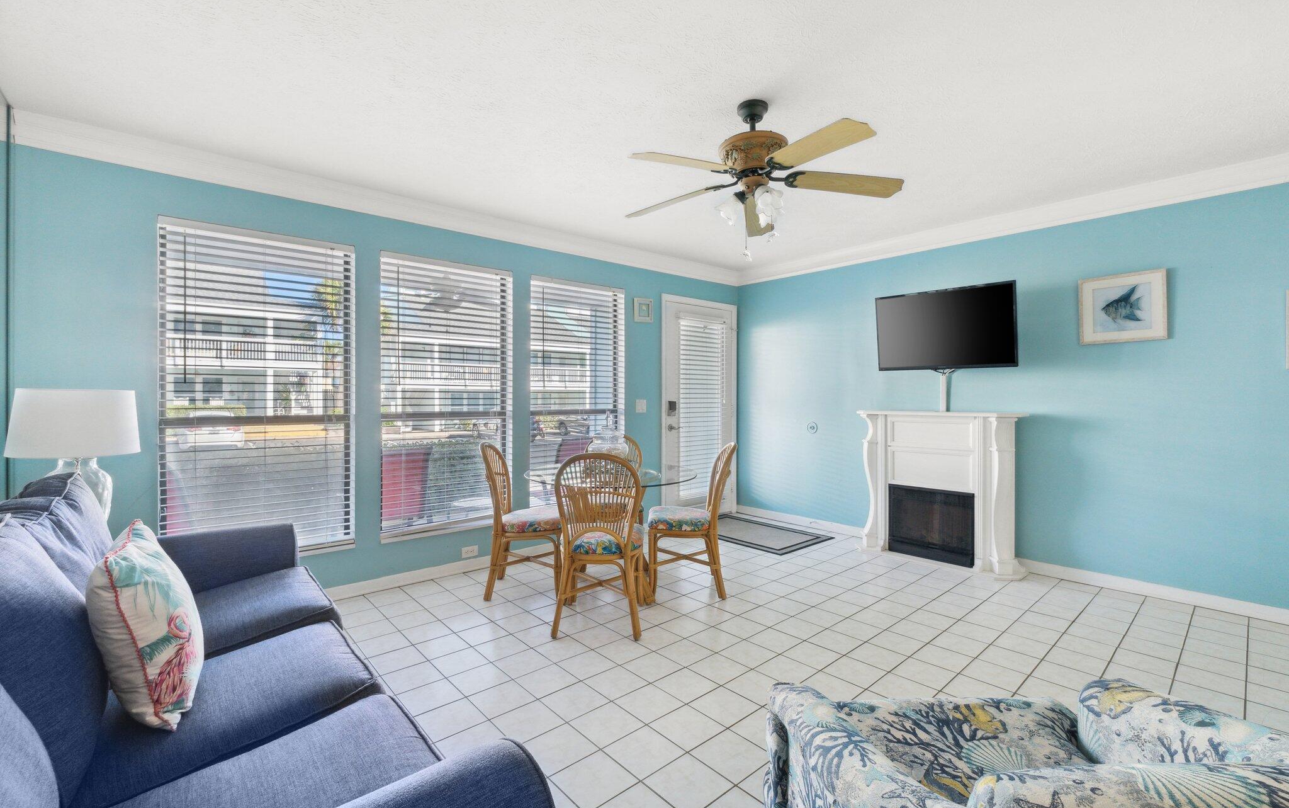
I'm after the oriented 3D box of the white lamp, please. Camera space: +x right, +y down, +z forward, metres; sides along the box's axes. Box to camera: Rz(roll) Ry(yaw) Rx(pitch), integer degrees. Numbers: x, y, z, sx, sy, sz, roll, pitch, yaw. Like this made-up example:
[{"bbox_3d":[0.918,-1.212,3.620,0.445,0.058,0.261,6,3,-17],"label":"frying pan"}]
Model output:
[{"bbox_3d":[-2.333,0.276,2.194,0.380,0.670,0.380,-1,1,-41],"label":"white lamp"}]

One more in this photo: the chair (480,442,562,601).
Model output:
[{"bbox_3d":[-0.715,0.685,3.335,0.550,0.910,0.460,0,0,-1],"label":"chair"}]

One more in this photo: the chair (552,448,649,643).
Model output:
[{"bbox_3d":[-0.227,0.700,2.822,0.460,0.915,0.550,0,0,4],"label":"chair"}]

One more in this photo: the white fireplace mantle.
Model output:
[{"bbox_3d":[2.096,0.593,3.898,0.340,1.080,1.120,0,0,-41],"label":"white fireplace mantle"}]

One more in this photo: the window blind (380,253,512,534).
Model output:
[{"bbox_3d":[-1.288,-0.075,3.598,0.885,1.740,0.060,0,0,-41],"label":"window blind"}]

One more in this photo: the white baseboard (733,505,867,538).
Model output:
[{"bbox_3d":[1.436,1.087,5.023,0.020,0.090,1.480,-1,1,-41],"label":"white baseboard"}]

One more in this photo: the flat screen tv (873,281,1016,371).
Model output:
[{"bbox_3d":[2.123,-0.528,3.821,0.070,0.553,0.955,-10,8,-34],"label":"flat screen tv"}]

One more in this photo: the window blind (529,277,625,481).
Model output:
[{"bbox_3d":[-0.506,-0.088,4.281,0.890,1.730,0.060,0,0,-41],"label":"window blind"}]

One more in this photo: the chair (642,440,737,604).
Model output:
[{"bbox_3d":[0.298,0.693,3.380,0.550,0.915,0.460,0,0,-2],"label":"chair"}]

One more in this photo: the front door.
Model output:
[{"bbox_3d":[0.544,0.078,5.233,1.000,2.100,0.090,-1,1,-41],"label":"front door"}]

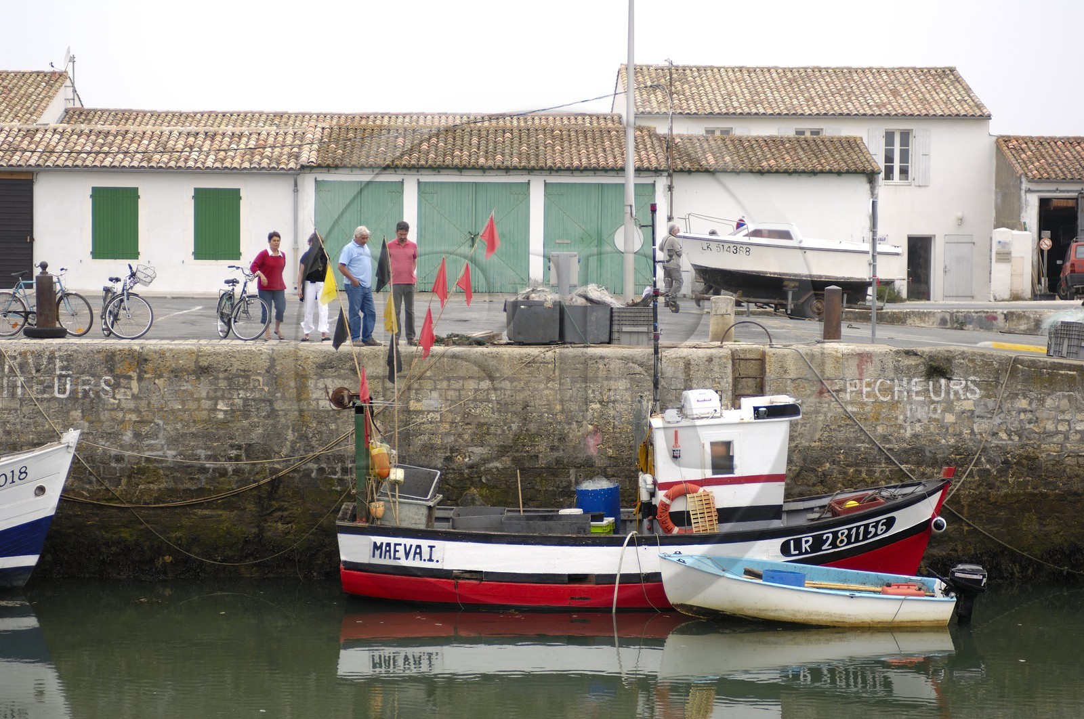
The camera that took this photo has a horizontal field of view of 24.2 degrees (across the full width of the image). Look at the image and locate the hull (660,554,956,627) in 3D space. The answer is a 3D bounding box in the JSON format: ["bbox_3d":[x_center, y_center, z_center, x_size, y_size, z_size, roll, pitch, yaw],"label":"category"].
[{"bbox_3d":[3.303,2.933,31.887,3.600,0.780,1.450,3,3,0],"label":"hull"}]

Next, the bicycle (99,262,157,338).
[{"bbox_3d":[-6.204,-0.861,37.500,0.660,1.120,1.650,-1,3,-24],"label":"bicycle"}]

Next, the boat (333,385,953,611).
[{"bbox_3d":[1.370,1.890,34.600,8.350,3.050,2.550,1,3,0],"label":"boat"}]

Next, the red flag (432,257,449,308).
[{"bbox_3d":[-1.341,-1.013,33.200,0.220,0.670,0.130,0,3,0],"label":"red flag"}]

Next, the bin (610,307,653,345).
[{"bbox_3d":[1.329,-0.495,37.400,0.610,0.555,0.640,1,3,0],"label":"bin"}]

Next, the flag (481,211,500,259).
[{"bbox_3d":[-0.669,-1.606,32.700,0.230,0.610,0.120,0,3,0],"label":"flag"}]

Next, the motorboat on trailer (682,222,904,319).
[{"bbox_3d":[4.883,-1.820,49.800,4.420,1.950,1.800,2,3,-8],"label":"motorboat on trailer"}]

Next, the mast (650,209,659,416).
[{"bbox_3d":[1.512,-0.689,33.700,0.100,2.750,0.100,-1,3,0],"label":"mast"}]

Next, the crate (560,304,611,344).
[{"bbox_3d":[0.664,-0.531,37.700,0.720,0.570,0.720,1,3,0],"label":"crate"}]

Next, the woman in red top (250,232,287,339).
[{"bbox_3d":[-3.979,-1.080,36.800,0.530,1.600,0.340,-1,3,-22],"label":"woman in red top"}]

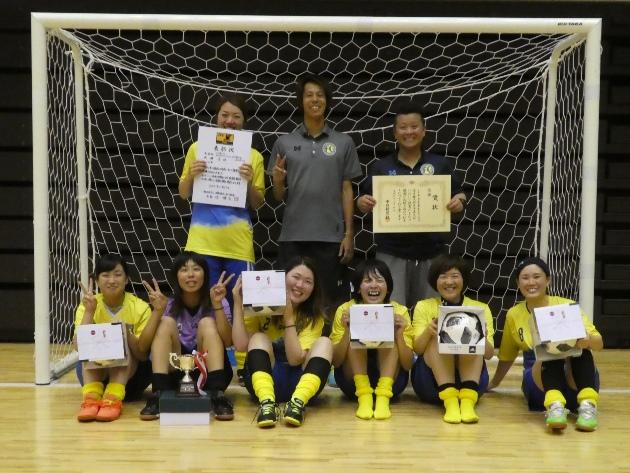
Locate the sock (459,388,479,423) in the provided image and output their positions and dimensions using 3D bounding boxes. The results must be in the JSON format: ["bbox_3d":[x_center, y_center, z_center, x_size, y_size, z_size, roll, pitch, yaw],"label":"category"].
[{"bbox_3d":[0.761,0.827,3.352,0.092,0.122,0.225,1,3,8],"label":"sock"}]

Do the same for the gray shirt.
[{"bbox_3d":[0.003,-0.319,3.906,0.545,0.690,0.270,1,3,0],"label":"gray shirt"}]

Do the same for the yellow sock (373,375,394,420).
[{"bbox_3d":[0.345,0.800,3.379,0.092,0.165,0.230,1,3,6],"label":"yellow sock"}]

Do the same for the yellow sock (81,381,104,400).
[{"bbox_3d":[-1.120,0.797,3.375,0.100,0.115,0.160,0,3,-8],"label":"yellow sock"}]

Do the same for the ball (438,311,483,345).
[{"bbox_3d":[0.731,0.479,3.360,0.215,0.215,0.215,1,3,0],"label":"ball"}]

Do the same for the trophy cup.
[{"bbox_3d":[-0.603,0.658,3.236,0.160,0.203,0.107,1,3,0],"label":"trophy cup"}]

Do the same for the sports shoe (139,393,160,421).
[{"bbox_3d":[-0.789,0.826,3.380,0.098,0.100,0.260,1,3,4],"label":"sports shoe"}]

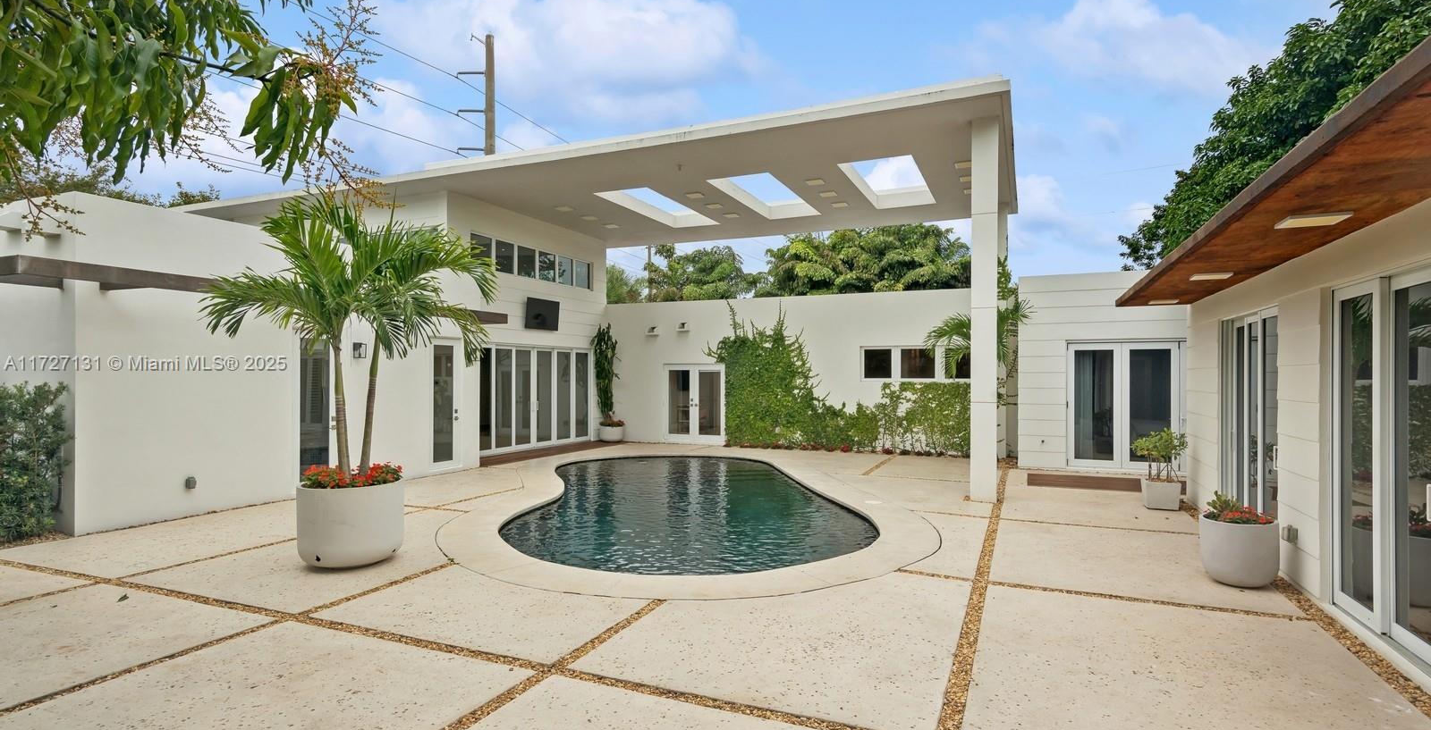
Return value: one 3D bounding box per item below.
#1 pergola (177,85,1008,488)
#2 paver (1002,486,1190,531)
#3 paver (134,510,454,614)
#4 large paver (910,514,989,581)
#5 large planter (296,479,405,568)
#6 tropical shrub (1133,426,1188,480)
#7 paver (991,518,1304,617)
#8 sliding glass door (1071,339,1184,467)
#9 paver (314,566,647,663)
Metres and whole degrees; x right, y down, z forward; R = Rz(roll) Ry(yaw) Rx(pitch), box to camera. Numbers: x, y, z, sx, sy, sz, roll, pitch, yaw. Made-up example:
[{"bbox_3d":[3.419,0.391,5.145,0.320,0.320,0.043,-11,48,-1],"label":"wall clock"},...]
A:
[{"bbox_3d":[-2.356,-0.701,13.878,15.643,4.998,6.444,-1,-1,24],"label":"pergola"},{"bbox_3d":[4.440,1.715,8.097,1.781,0.070,2.489,-1,-1,24],"label":"paver"},{"bbox_3d":[-2.971,1.683,6.143,2.017,0.070,2.873,-1,-1,24],"label":"paver"},{"bbox_3d":[2.106,1.683,6.368,0.807,0.070,2.342,-1,-1,24],"label":"large paver"},{"bbox_3d":[-3.129,1.322,5.811,0.807,0.639,0.807,-1,-1,24],"label":"large planter"},{"bbox_3d":[5.292,1.058,8.051,0.590,0.649,0.561,-1,-1,24],"label":"tropical shrub"},{"bbox_3d":[3.380,1.670,5.758,1.820,0.070,2.312,-1,-1,24],"label":"paver"},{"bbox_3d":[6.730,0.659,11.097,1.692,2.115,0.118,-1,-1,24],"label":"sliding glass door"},{"bbox_3d":[-1.453,1.651,4.562,1.791,0.070,1.210,-1,-1,24],"label":"paver"}]

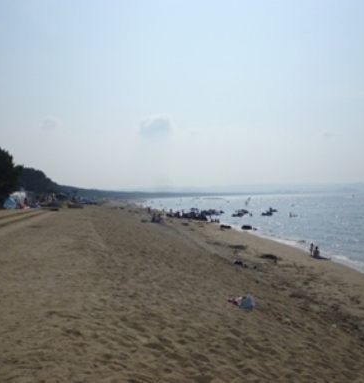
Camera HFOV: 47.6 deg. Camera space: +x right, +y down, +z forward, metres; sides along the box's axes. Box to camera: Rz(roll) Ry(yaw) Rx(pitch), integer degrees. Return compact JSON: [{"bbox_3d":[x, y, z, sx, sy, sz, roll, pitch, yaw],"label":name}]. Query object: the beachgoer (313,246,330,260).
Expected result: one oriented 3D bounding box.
[{"bbox_3d":[9.716,4.262,28.600,1.020,0.870,0.500,0,0,-16],"label":"beachgoer"}]

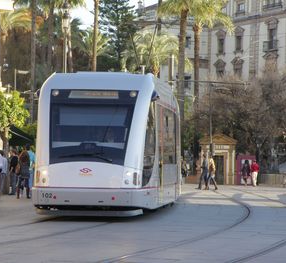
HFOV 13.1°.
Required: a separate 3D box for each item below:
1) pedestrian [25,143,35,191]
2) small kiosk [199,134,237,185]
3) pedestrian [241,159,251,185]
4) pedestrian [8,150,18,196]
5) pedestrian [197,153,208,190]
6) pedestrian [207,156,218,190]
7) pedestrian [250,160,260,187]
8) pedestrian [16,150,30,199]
[{"bbox_3d":[-3.977,1.378,43.800,0.520,1.855,0.380,1,-2,-24],"label":"pedestrian"},{"bbox_3d":[5.114,1.896,84.300,2.500,3.343,2.200,0,-2,2],"label":"small kiosk"},{"bbox_3d":[6.342,2.586,77.000,0.550,1.584,0.400,0,-2,14],"label":"pedestrian"},{"bbox_3d":[-4.995,1.572,48.000,0.480,1.755,0.360,2,-2,-41],"label":"pedestrian"},{"bbox_3d":[2.979,2.009,61.800,0.700,1.783,0.500,0,-2,-3],"label":"pedestrian"},{"bbox_3d":[3.399,1.968,61.300,0.750,1.837,0.500,0,-2,-3],"label":"pedestrian"},{"bbox_3d":[6.882,2.571,76.000,0.550,1.600,0.400,0,-2,18],"label":"pedestrian"},{"bbox_3d":[-4.117,1.489,42.800,0.520,1.651,0.420,0,-2,6],"label":"pedestrian"}]

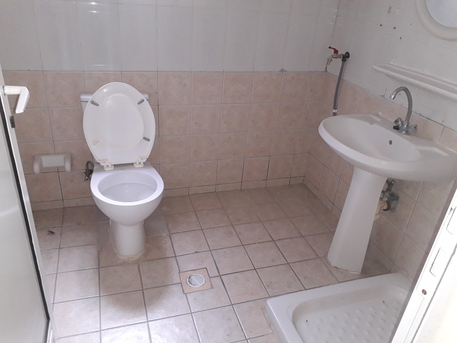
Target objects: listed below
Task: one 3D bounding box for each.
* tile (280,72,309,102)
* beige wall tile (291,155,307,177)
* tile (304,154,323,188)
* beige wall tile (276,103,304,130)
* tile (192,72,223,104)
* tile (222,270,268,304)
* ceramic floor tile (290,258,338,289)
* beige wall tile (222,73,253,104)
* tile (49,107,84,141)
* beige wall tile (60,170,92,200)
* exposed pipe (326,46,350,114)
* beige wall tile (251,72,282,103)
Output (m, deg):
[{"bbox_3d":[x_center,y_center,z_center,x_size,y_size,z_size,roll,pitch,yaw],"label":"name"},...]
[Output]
[{"bbox_3d":[0.438,-0.558,2.381,0.198,0.198,0.010,-5,30,-18],"label":"tile"},{"bbox_3d":[0.547,-0.044,2.739,0.119,0.200,0.010,-5,30,-18],"label":"beige wall tile"},{"bbox_3d":[0.642,-0.001,2.674,0.009,0.200,0.195,-5,30,-18],"label":"tile"},{"bbox_3d":[0.427,-0.386,2.494,0.200,0.200,0.009,-5,30,-18],"label":"beige wall tile"},{"bbox_3d":[-0.131,-0.517,2.217,0.199,0.200,0.010,-5,30,-18],"label":"tile"},{"bbox_3d":[0.085,0.587,1.814,0.198,0.010,0.198,-5,30,-18],"label":"tile"},{"bbox_3d":[0.465,0.558,1.945,0.200,0.010,0.200,-5,30,-18],"label":"ceramic floor tile"},{"bbox_3d":[0.061,-0.531,2.273,0.200,0.200,0.009,-5,30,-18],"label":"beige wall tile"},{"bbox_3d":[-0.910,-0.273,2.059,0.200,0.200,0.009,-5,30,-18],"label":"tile"},{"bbox_3d":[-0.937,0.080,2.235,0.198,0.198,0.010,-5,30,-18],"label":"beige wall tile"},{"bbox_3d":[0.659,-0.539,2.269,0.136,0.454,0.060,-5,30,-18],"label":"exposed pipe"},{"bbox_3d":[0.251,-0.548,2.343,0.200,0.200,0.010,-5,30,-18],"label":"beige wall tile"}]

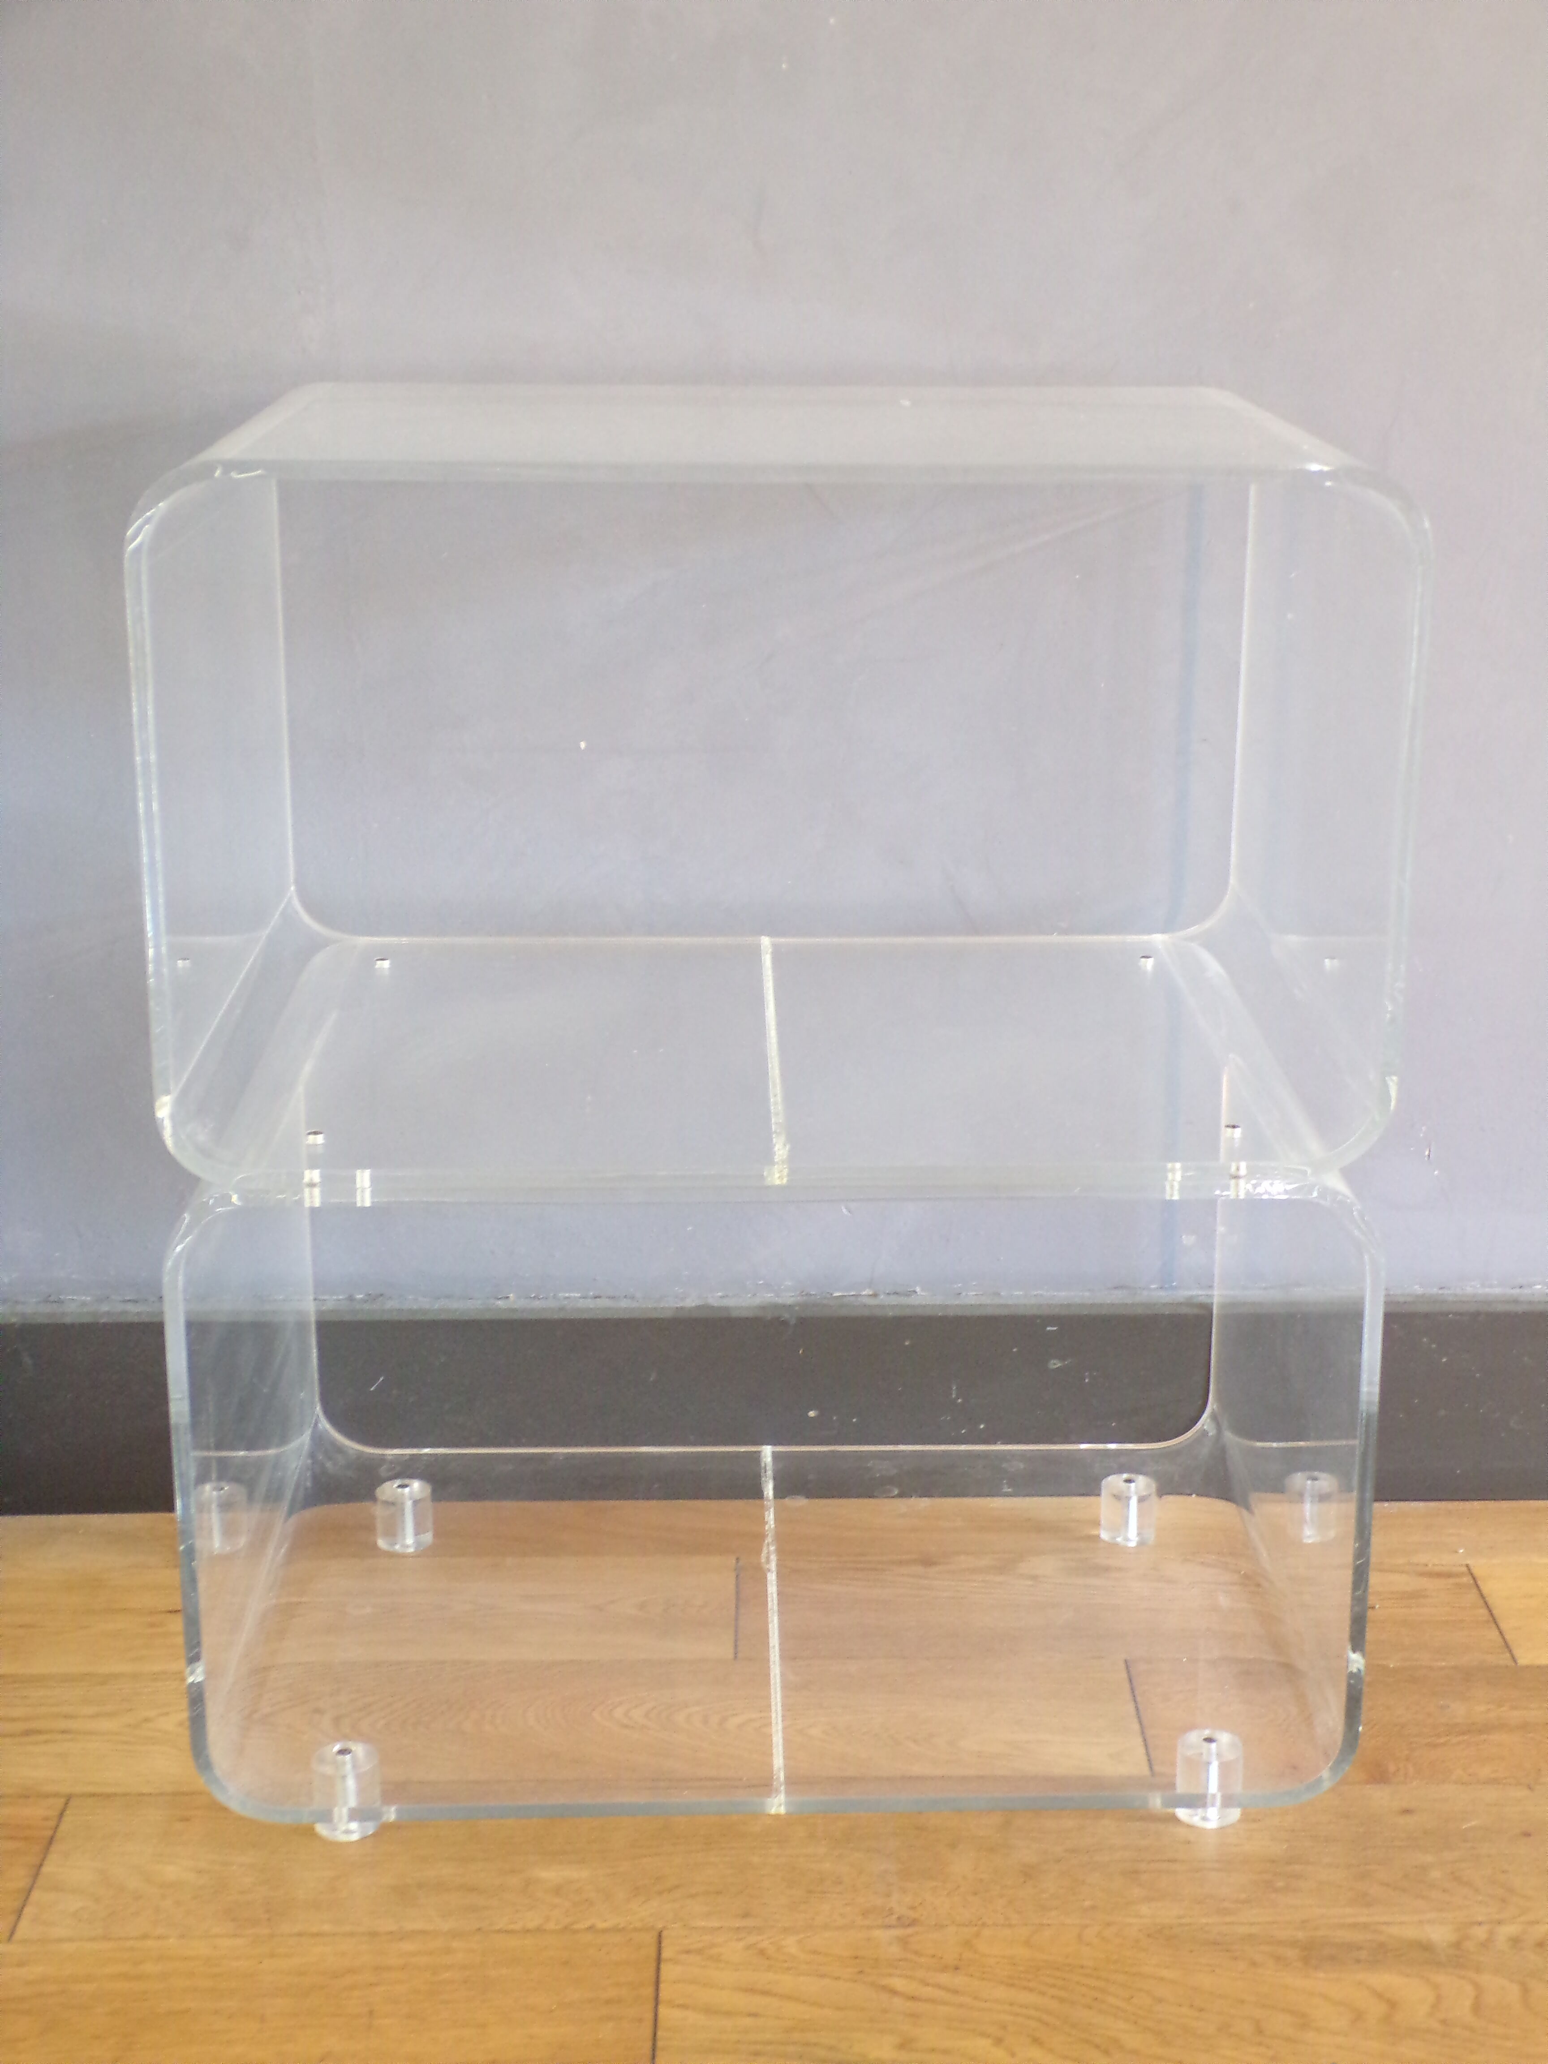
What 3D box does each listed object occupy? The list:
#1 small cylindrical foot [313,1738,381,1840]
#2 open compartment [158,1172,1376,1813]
[{"bbox_3d":[-0.230,0.410,1.569,0.035,0.036,0.035,0,17,-1],"label":"small cylindrical foot"},{"bbox_3d":[-0.002,0.178,1.670,0.600,0.348,0.424,0,17,-1],"label":"open compartment"}]

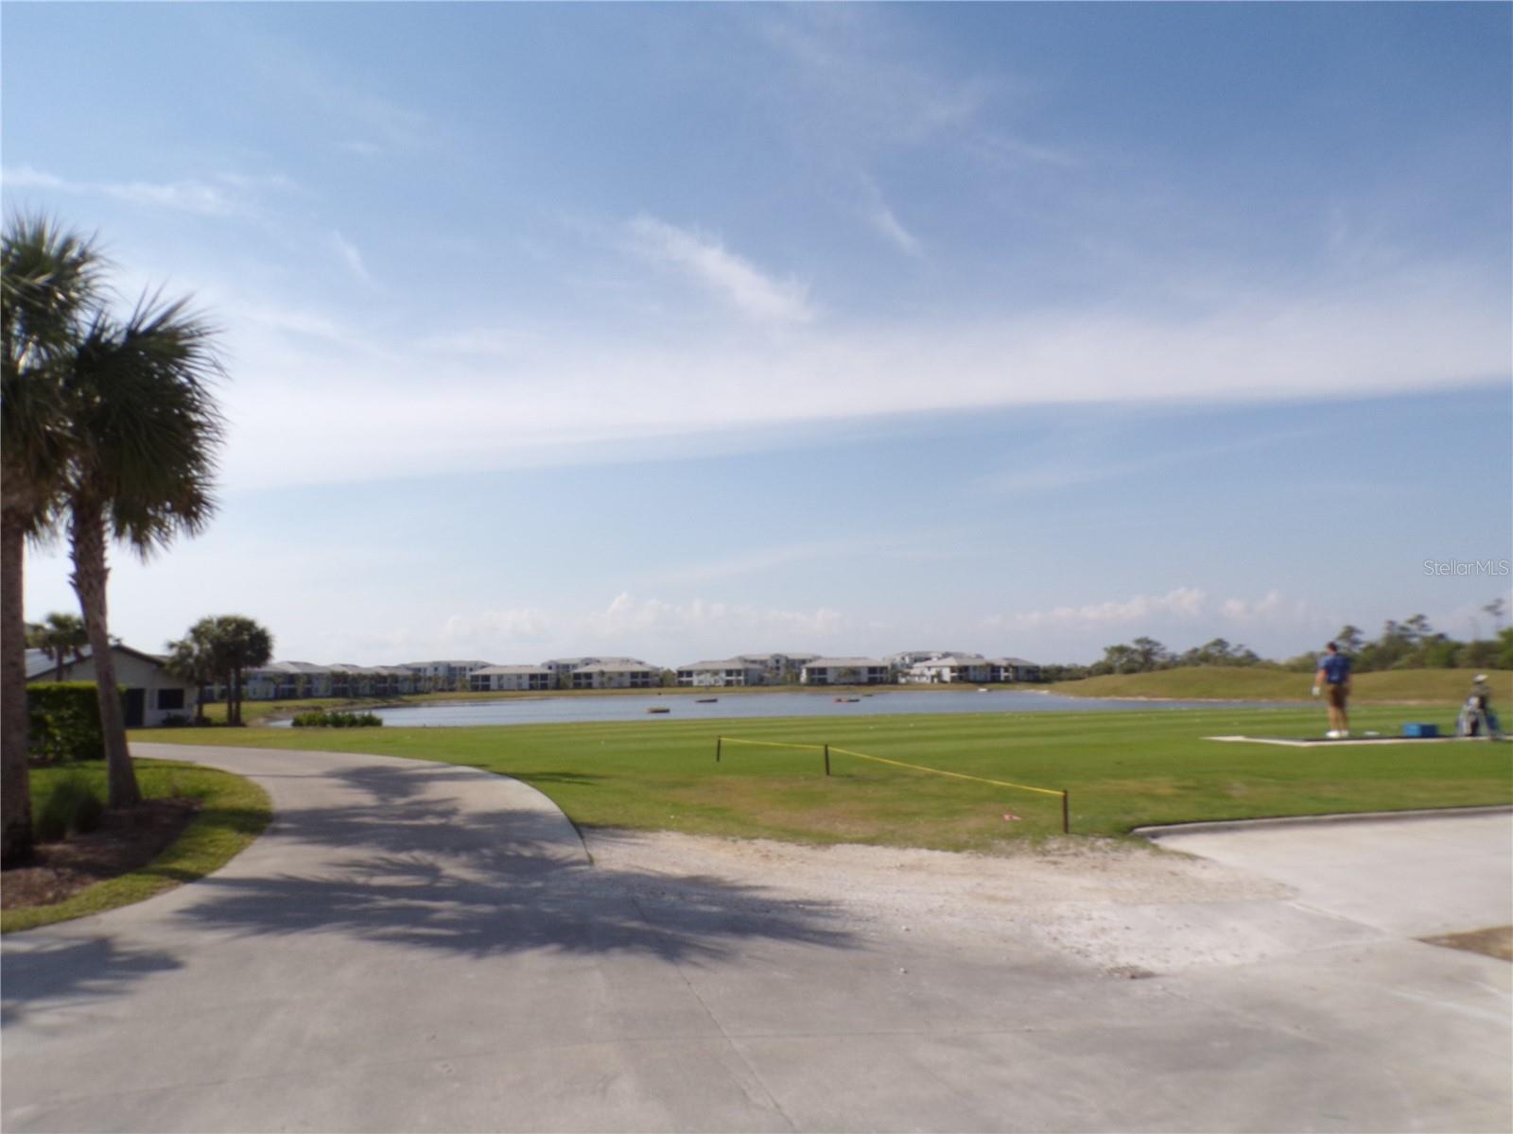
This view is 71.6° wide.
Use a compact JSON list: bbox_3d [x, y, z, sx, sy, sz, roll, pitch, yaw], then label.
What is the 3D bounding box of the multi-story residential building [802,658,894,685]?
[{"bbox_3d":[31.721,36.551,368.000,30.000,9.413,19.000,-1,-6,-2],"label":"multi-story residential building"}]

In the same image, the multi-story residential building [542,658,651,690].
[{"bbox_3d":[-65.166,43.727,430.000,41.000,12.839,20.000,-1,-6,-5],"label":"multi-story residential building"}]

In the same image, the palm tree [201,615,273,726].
[{"bbox_3d":[-26.216,5.225,53.000,3.600,5.614,3.600,-1,-6,0],"label":"palm tree"}]

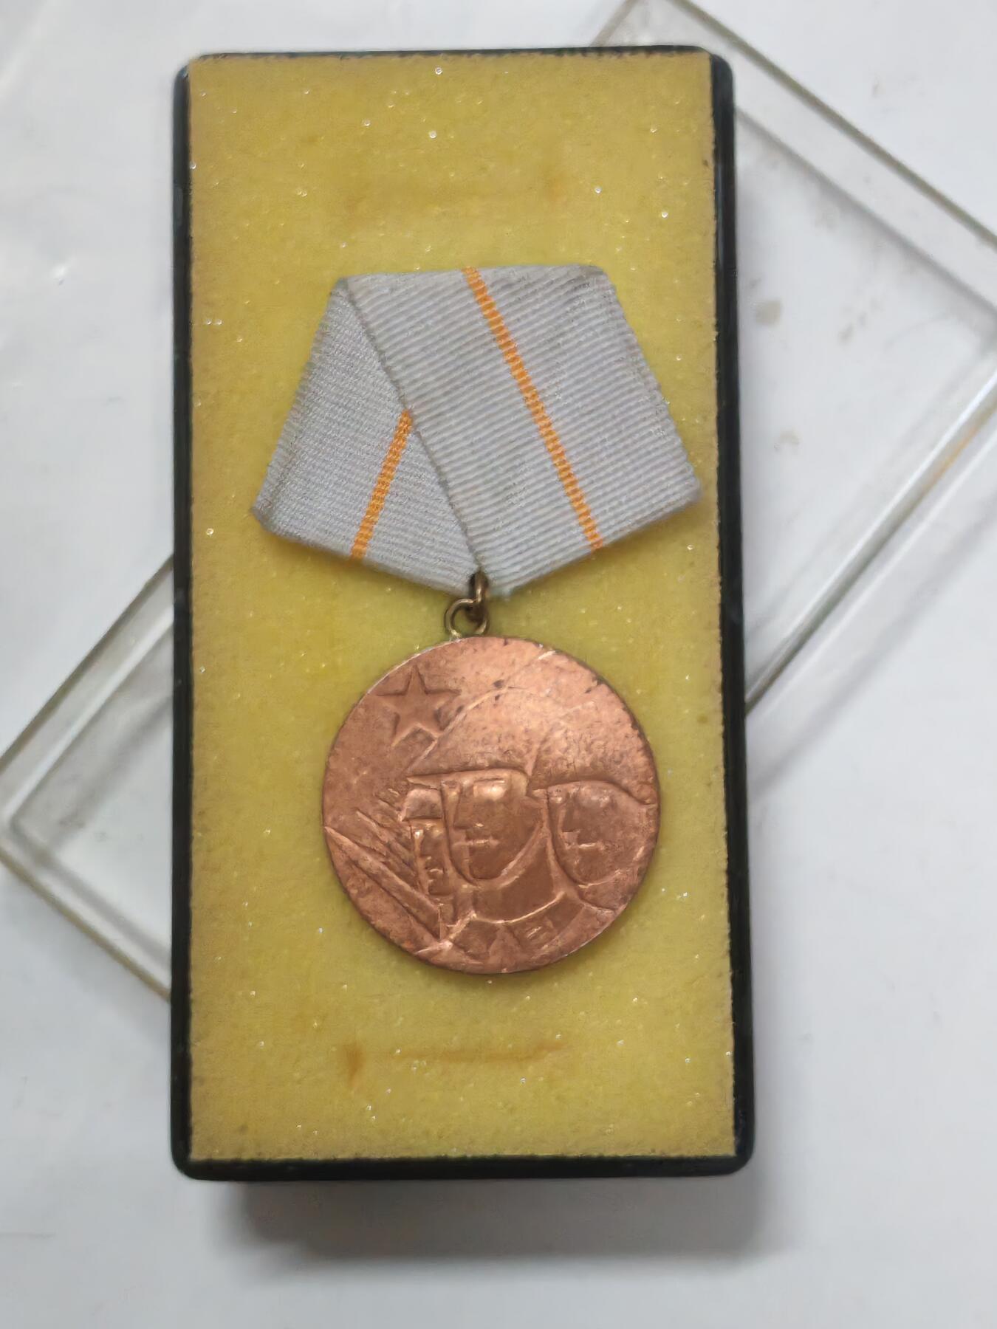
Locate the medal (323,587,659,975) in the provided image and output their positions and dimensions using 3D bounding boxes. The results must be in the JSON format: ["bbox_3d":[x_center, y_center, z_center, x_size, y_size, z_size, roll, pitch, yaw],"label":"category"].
[{"bbox_3d":[-0.001,0.012,0.276,0.036,0.003,0.040,-6,84,1],"label":"medal"}]

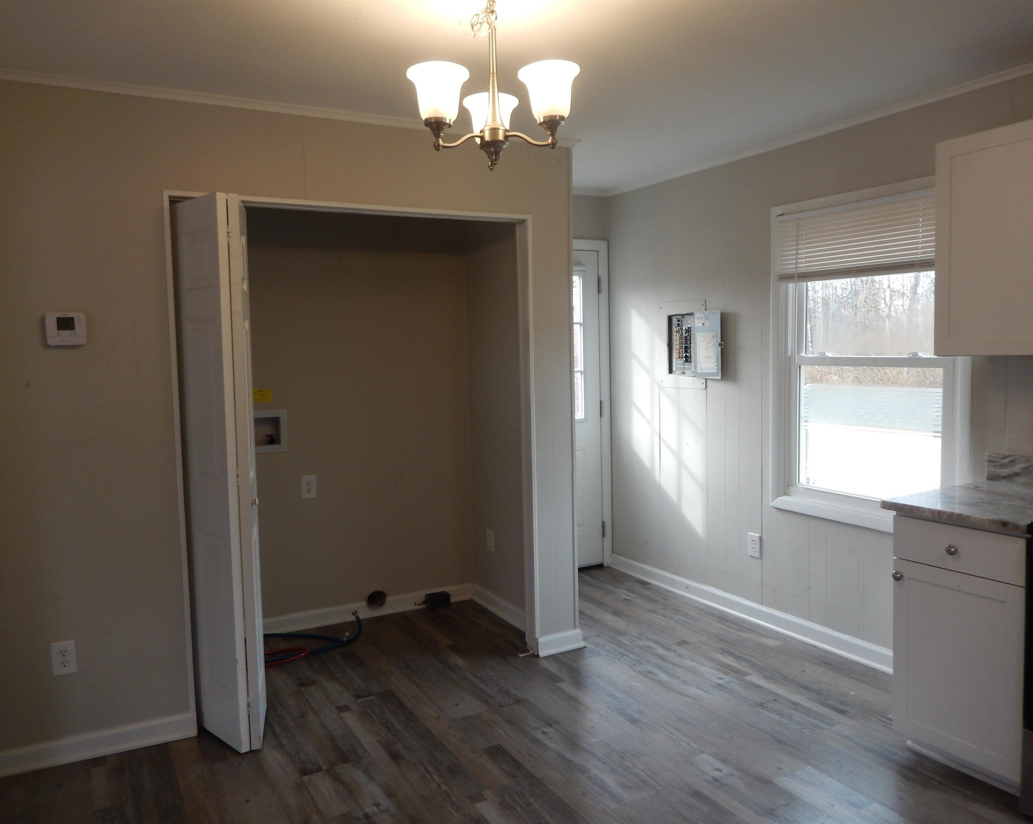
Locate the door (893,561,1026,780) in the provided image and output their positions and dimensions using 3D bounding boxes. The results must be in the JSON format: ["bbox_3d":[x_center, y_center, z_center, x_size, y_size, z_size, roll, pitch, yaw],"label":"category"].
[{"bbox_3d":[1.448,0.829,2.621,0.022,0.613,0.439,-4,5,-30],"label":"door"}]

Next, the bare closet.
[{"bbox_3d":[-0.805,0.160,3.752,1.600,2.060,1.120,-3,5,-27],"label":"bare closet"}]

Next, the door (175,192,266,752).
[{"bbox_3d":[-1.091,0.234,2.978,0.275,2.000,0.375,-3,5,-27],"label":"door"}]

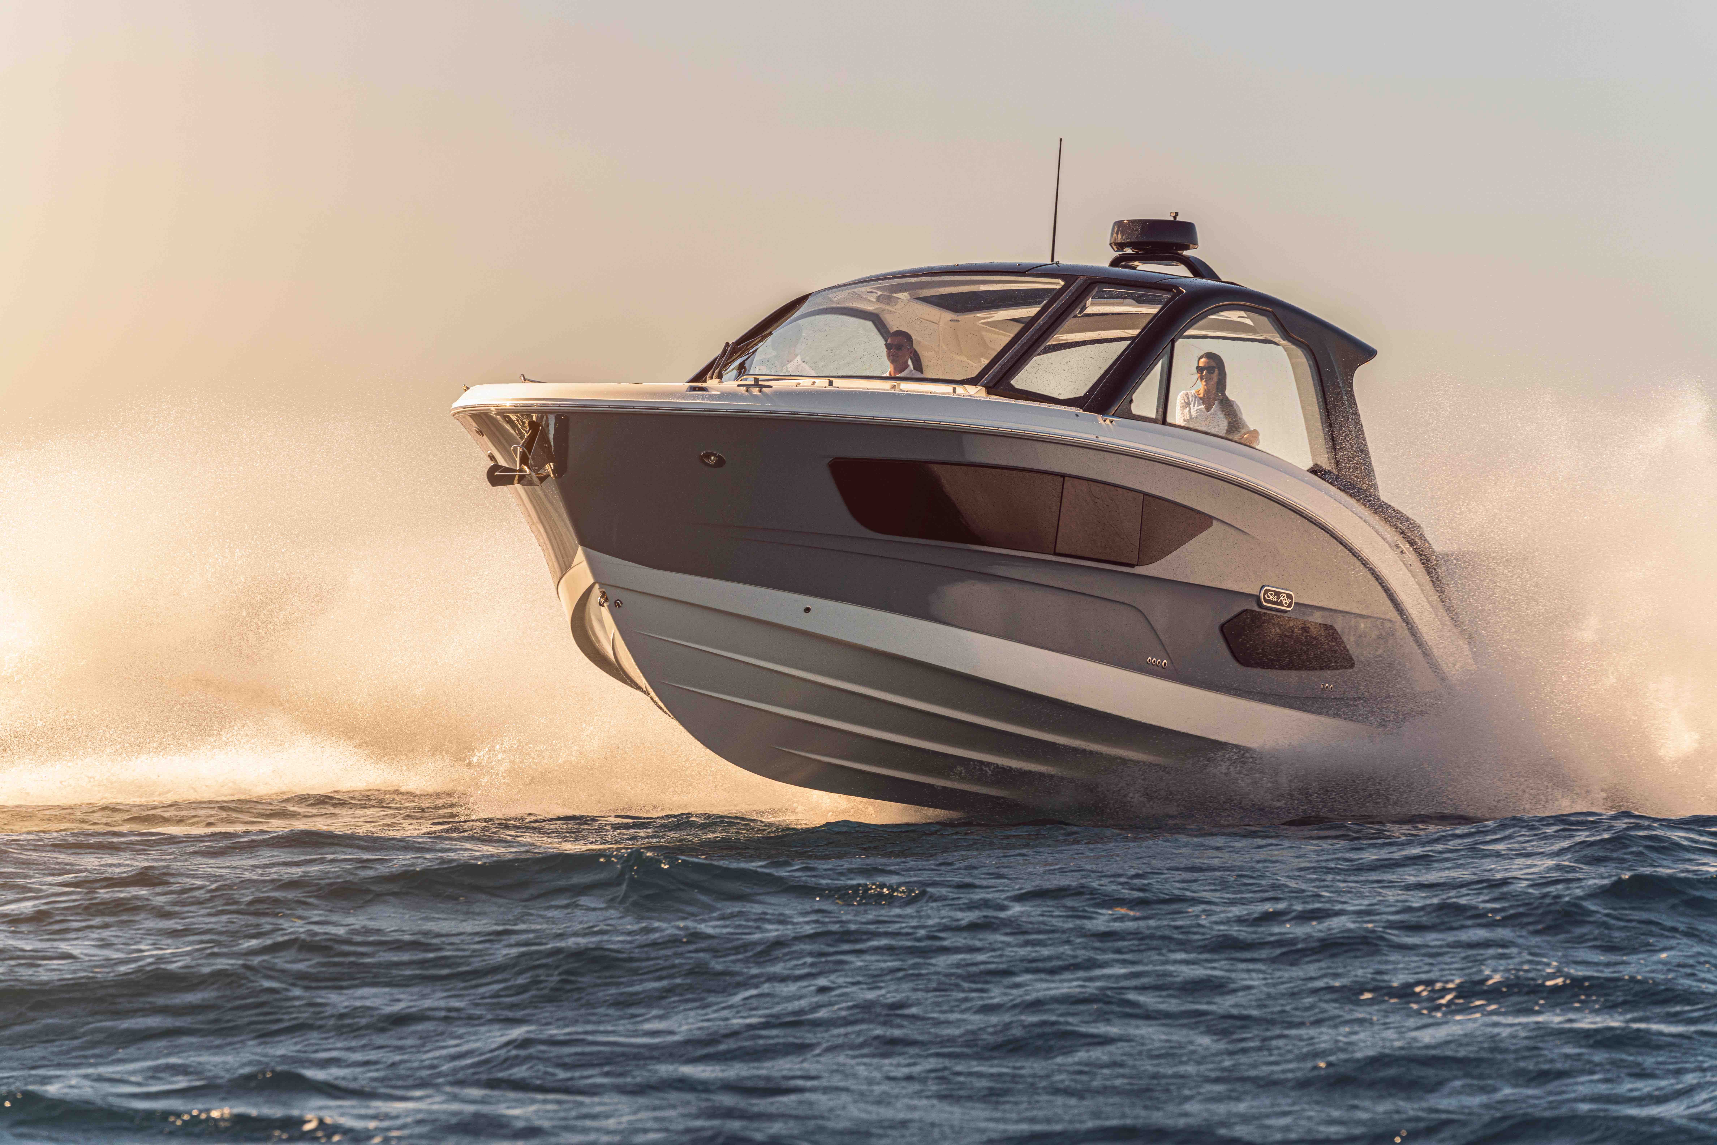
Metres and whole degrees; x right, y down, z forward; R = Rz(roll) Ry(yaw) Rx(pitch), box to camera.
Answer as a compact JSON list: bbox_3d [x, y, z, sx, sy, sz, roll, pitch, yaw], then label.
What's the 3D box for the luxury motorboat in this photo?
[{"bbox_3d":[0.299,-0.648,65.031,3.650,4.450,11.200,0,-5,28],"label":"luxury motorboat"}]

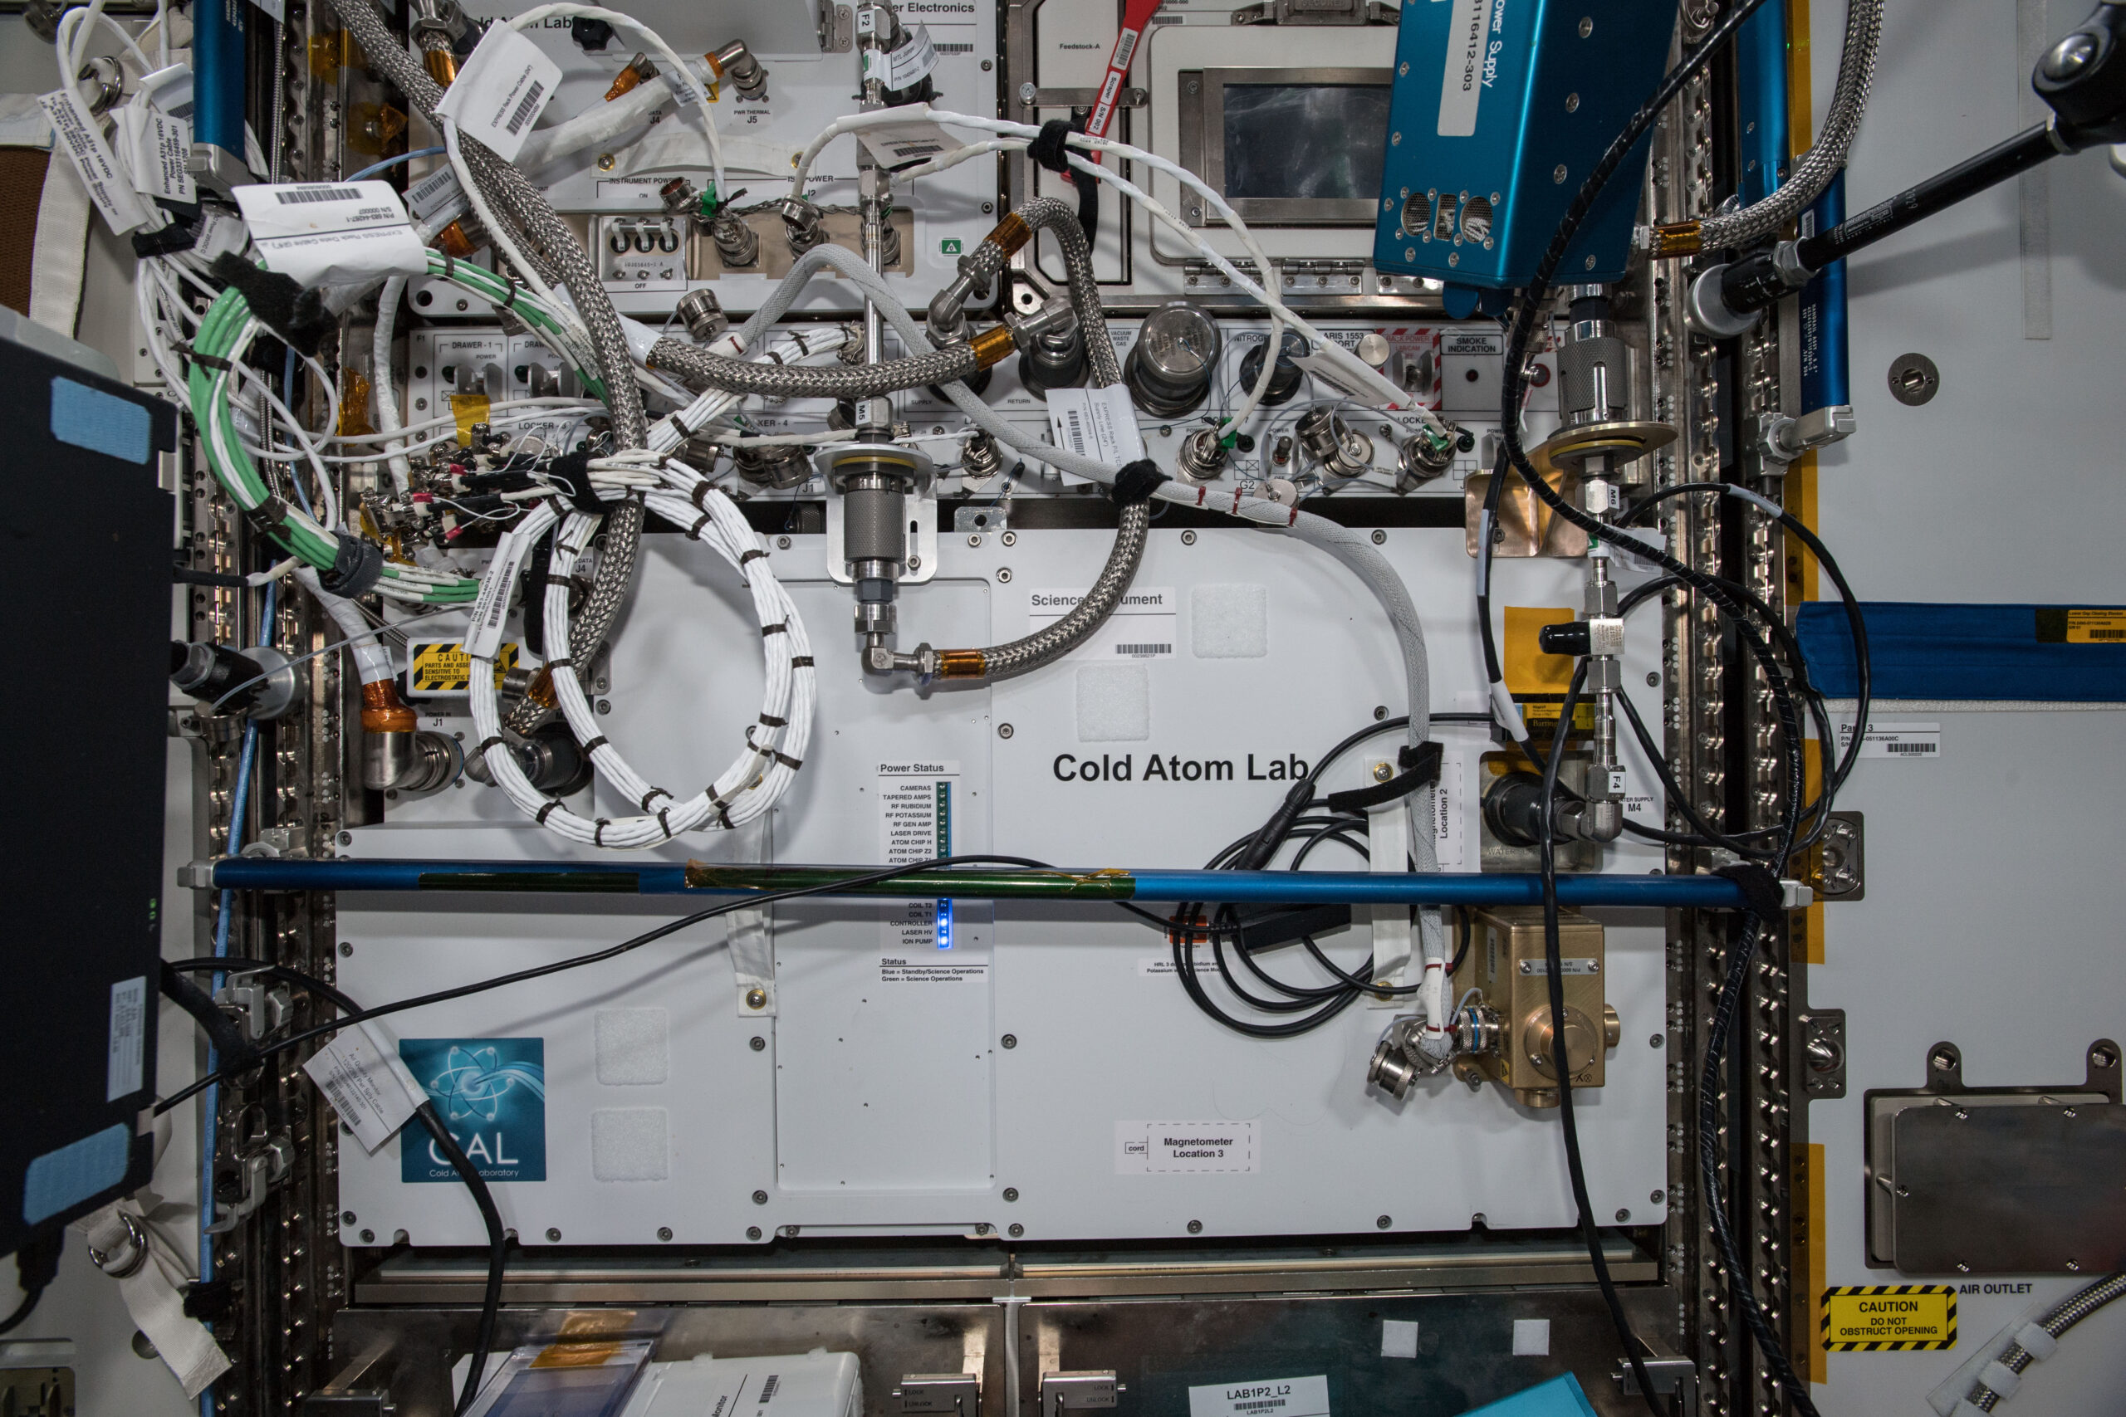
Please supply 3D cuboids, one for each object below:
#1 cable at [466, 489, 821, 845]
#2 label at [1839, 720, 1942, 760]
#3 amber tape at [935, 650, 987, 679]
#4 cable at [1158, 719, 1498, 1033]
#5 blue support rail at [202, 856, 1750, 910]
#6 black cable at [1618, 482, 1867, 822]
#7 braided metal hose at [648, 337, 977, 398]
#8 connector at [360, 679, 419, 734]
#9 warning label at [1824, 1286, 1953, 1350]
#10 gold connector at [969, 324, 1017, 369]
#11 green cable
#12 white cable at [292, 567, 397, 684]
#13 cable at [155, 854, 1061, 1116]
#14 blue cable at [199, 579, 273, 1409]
[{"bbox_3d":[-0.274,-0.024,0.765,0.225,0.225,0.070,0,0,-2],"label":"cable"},{"bbox_3d":[0.618,0.024,0.882,0.075,0.025,0.001,0,0,-2],"label":"label"},{"bbox_3d":[-0.068,-0.029,0.790,0.033,0.020,0.020,0,0,-2],"label":"amber tape"},{"bbox_3d":[0.178,0.114,0.815,0.230,0.222,0.050,-1,0,0],"label":"cable"},{"bbox_3d":[-0.048,0.112,0.768,1.030,0.022,0.028,1,0,0],"label":"blue support rail"},{"bbox_3d":[0.484,-0.041,0.835,0.169,0.230,0.080,0,0,-2],"label":"black cable"},{"bbox_3d":[-0.163,-0.222,0.772,0.213,0.038,0.032,-1,0,0],"label":"braided metal hose"},{"bbox_3d":[-0.468,-0.001,0.820,0.036,0.036,0.036,-1,0,0],"label":"connector"},{"bbox_3d":[0.612,0.452,0.876,0.100,0.048,0.002,-1,0,0],"label":"warning label"},{"bbox_3d":[-0.046,-0.237,0.775,0.026,0.022,0.022,-21,0,0],"label":"gold connector"},{"bbox_3d":[-0.410,-0.174,0.745,0.250,0.207,0.130,0,0,-2],"label":"green cable"},{"bbox_3d":[-0.484,-0.056,0.795,0.063,0.077,0.040,0,0,-2],"label":"white cable"},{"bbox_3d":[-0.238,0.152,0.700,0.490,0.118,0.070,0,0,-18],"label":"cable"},{"bbox_3d":[-0.575,0.199,0.822,0.028,0.576,0.025,4,0,0],"label":"blue cable"}]

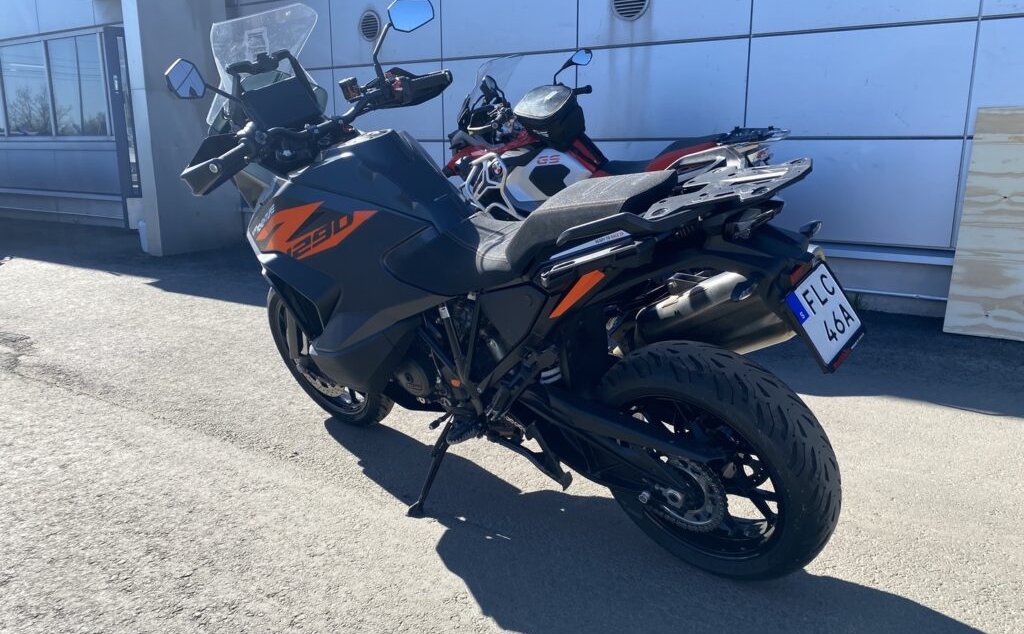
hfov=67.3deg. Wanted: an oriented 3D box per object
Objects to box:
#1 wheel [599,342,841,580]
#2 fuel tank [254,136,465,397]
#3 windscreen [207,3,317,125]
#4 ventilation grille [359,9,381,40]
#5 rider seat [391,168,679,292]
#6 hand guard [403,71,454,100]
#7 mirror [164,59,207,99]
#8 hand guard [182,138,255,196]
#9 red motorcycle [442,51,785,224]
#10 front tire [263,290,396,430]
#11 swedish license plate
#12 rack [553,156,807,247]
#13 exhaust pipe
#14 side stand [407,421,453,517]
[{"bbox_3d":[0.464,0.352,1.859,0.636,0.636,0.172,11,35,42],"label":"wheel"},{"bbox_3d":[-0.304,-0.196,2.330,0.860,0.740,0.560,11,31,41],"label":"fuel tank"},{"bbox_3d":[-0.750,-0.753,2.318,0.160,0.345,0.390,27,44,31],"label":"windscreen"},{"bbox_3d":[-1.123,-2.300,6.075,0.235,0.235,0.040,8,15,32],"label":"ventilation grille"},{"bbox_3d":[0.053,-0.223,1.867,0.720,0.220,0.340,11,35,42],"label":"rider seat"},{"bbox_3d":[-0.310,-0.720,2.442,0.180,0.145,0.250,11,35,42],"label":"hand guard"},{"bbox_3d":[-0.816,-0.589,1.919,0.045,0.100,0.140,0,25,24],"label":"mirror"},{"bbox_3d":[-0.767,-0.428,2.087,0.170,0.140,0.220,8,32,37],"label":"hand guard"},{"bbox_3d":[0.429,-0.684,4.202,2.250,1.450,0.940,10,27,39],"label":"red motorcycle"},{"bbox_3d":[-0.680,0.121,2.889,0.650,0.650,0.125,11,35,41],"label":"front tire"},{"bbox_3d":[0.616,-0.004,1.516,0.190,0.160,0.020,-32,-1,-40],"label":"swedish license plate"},{"bbox_3d":[0.352,-0.261,1.622,0.512,0.085,0.280,-5,20,47],"label":"rack"},{"bbox_3d":[0.503,0.011,1.912,0.140,0.165,0.440,-32,6,-40],"label":"exhaust pipe"},{"bbox_3d":[-0.235,0.451,2.280,0.070,0.324,0.070,22,1,42],"label":"side stand"}]

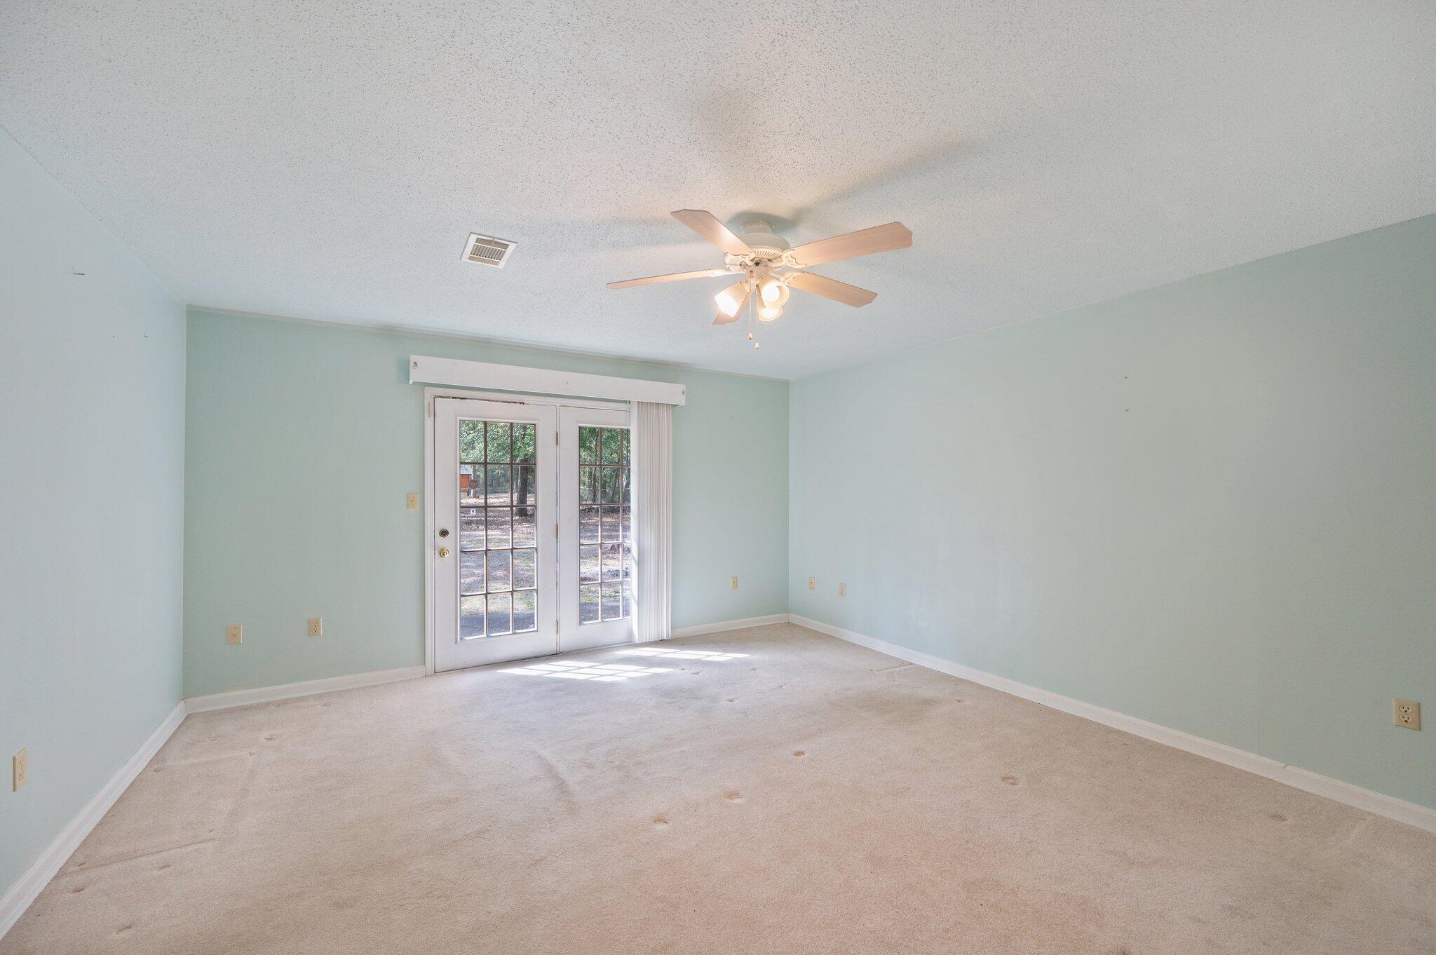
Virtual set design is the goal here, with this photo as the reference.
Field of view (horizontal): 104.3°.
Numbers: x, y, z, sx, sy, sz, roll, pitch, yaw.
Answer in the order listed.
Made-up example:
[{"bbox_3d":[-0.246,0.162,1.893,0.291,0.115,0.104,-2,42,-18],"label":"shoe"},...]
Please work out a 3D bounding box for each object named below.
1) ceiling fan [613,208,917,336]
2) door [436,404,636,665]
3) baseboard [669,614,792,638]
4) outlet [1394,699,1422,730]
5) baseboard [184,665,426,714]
[{"bbox_3d":[0.175,-0.831,2.381,1.310,0.460,1.290,0,-1,-32],"label":"ceiling fan"},{"bbox_3d":[-1.323,0.427,4.564,1.780,2.021,0.060,0,-1,-30],"label":"door"},{"bbox_3d":[0.135,1.427,5.371,1.374,0.092,0.015,0,-1,-30],"label":"baseboard"},{"bbox_3d":[2.860,0.985,2.315,0.009,0.115,0.072,0,-1,-32],"label":"outlet"},{"bbox_3d":[-2.685,1.409,3.734,1.293,0.092,0.015,0,-1,-30],"label":"baseboard"}]

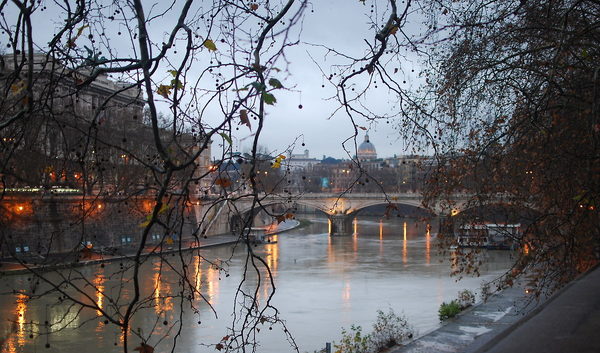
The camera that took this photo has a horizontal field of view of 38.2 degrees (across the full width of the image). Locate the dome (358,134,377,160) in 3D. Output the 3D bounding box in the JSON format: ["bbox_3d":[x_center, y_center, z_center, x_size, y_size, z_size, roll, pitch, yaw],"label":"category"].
[{"bbox_3d":[71.308,-31.096,930.000,20.500,27.500,20.500,0,-1,0],"label":"dome"}]

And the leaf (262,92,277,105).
[{"bbox_3d":[-0.253,-0.647,7.200,0.112,0.096,0.060,0,-1,0],"label":"leaf"}]

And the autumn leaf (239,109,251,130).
[{"bbox_3d":[-0.461,-0.473,7.200,0.096,0.178,0.060,0,-1,0],"label":"autumn leaf"}]

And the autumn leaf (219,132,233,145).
[{"bbox_3d":[-0.619,-0.316,7.200,0.112,0.096,0.060,0,-1,0],"label":"autumn leaf"}]

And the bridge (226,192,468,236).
[{"bbox_3d":[26.000,12.200,290.000,100.000,14.000,20.000,0,-1,3],"label":"bridge"}]

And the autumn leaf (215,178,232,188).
[{"bbox_3d":[-0.617,0.057,7.000,0.141,0.077,0.070,0,-1,0],"label":"autumn leaf"}]

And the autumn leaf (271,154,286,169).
[{"bbox_3d":[-0.178,-0.124,7.200,0.129,0.112,0.070,0,-1,0],"label":"autumn leaf"}]

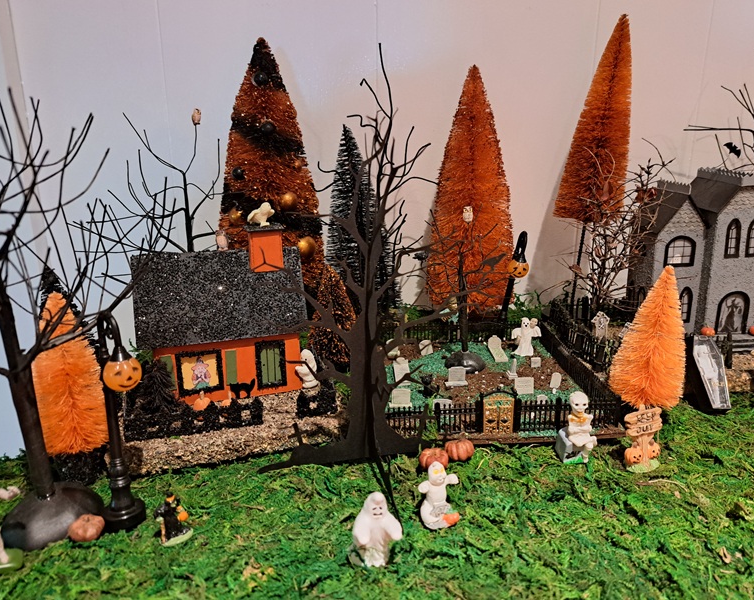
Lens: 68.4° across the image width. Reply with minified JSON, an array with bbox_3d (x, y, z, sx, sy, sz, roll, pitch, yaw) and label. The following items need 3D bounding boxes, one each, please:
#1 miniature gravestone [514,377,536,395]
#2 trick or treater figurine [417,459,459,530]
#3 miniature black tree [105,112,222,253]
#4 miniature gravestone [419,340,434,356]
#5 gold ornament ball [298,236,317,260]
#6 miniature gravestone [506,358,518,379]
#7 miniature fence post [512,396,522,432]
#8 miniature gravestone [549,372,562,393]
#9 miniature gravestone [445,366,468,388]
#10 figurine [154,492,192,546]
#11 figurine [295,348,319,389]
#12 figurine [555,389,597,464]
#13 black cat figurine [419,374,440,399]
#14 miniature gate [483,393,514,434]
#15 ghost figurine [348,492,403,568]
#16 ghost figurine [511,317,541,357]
[{"bbox_3d":[0.153,0.088,0.576,0.020,0.020,0.006,-1,16,-4],"label":"miniature gravestone"},{"bbox_3d":[0.044,0.137,0.393,0.028,0.044,0.021,-9,18,-23],"label":"trick or treater figurine"},{"bbox_3d":[-0.249,-0.072,0.682,0.143,0.297,0.122,0,16,0],"label":"miniature black tree"},{"bbox_3d":[0.061,0.059,0.674,0.015,0.018,0.004,-12,16,-9],"label":"miniature gravestone"},{"bbox_3d":[-0.081,-0.060,0.645,0.022,0.022,0.022,0,16,0],"label":"gold ornament ball"},{"bbox_3d":[0.150,0.075,0.615,0.010,0.025,0.012,-1,16,-3],"label":"miniature gravestone"},{"bbox_3d":[0.126,0.104,0.497,0.007,0.033,0.006,-3,16,-1],"label":"miniature fence post"},{"bbox_3d":[0.186,0.086,0.578,0.011,0.021,0.004,0,16,0],"label":"miniature gravestone"},{"bbox_3d":[0.085,0.082,0.590,0.023,0.021,0.007,-3,17,-3],"label":"miniature gravestone"},{"bbox_3d":[-0.142,0.148,0.385,0.022,0.035,0.018,-8,18,-27],"label":"figurine"},{"bbox_3d":[-0.067,0.068,0.537,0.021,0.038,0.019,-7,17,-24],"label":"figurine"},{"bbox_3d":[0.176,0.107,0.487,0.031,0.059,0.029,-3,16,-12],"label":"figurine"},{"bbox_3d":[0.054,0.087,0.566,0.017,0.023,0.018,5,16,19],"label":"black cat figurine"},{"bbox_3d":[0.108,0.101,0.494,0.026,0.040,0.004,-3,16,-1],"label":"miniature gate"},{"bbox_3d":[-0.001,0.146,0.369,0.034,0.047,0.029,-2,16,-6],"label":"ghost figurine"},{"bbox_3d":[0.181,0.045,0.676,0.035,0.044,0.017,1,17,4],"label":"ghost figurine"}]

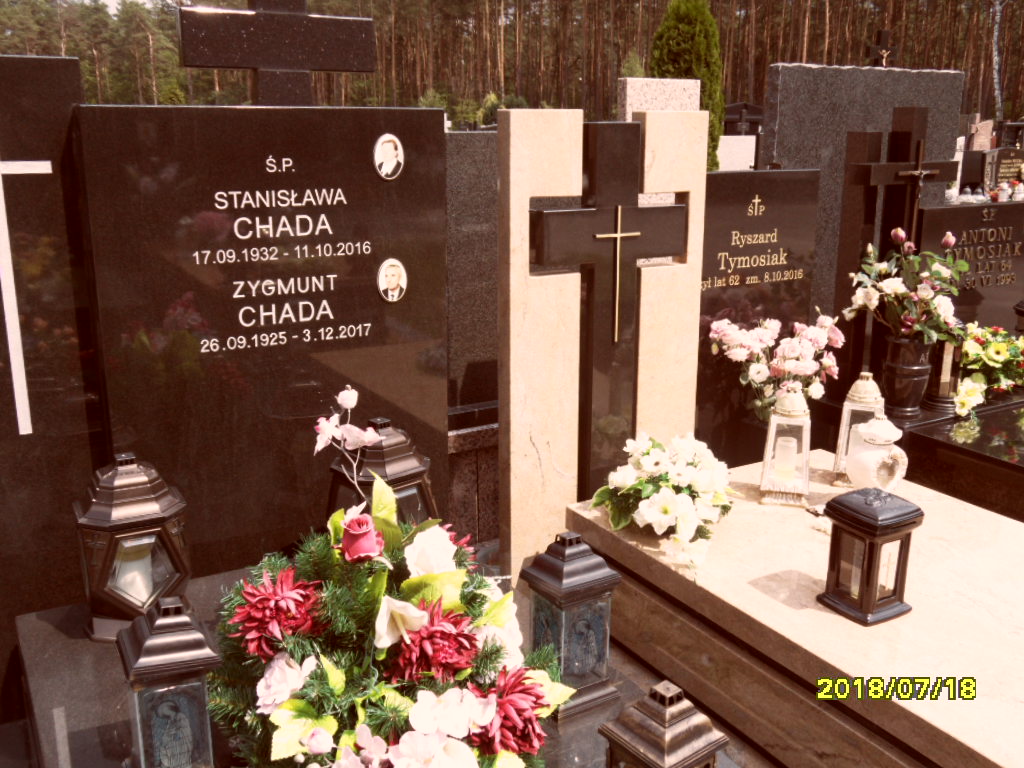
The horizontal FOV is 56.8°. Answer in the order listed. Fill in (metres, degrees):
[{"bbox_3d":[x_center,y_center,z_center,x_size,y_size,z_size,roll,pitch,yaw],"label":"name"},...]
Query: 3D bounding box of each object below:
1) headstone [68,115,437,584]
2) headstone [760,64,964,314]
[{"bbox_3d":[-0.553,-0.105,2.340,0.834,1.106,0.080,-8,16,-28],"label":"headstone"},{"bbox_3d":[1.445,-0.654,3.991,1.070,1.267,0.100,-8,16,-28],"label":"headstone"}]

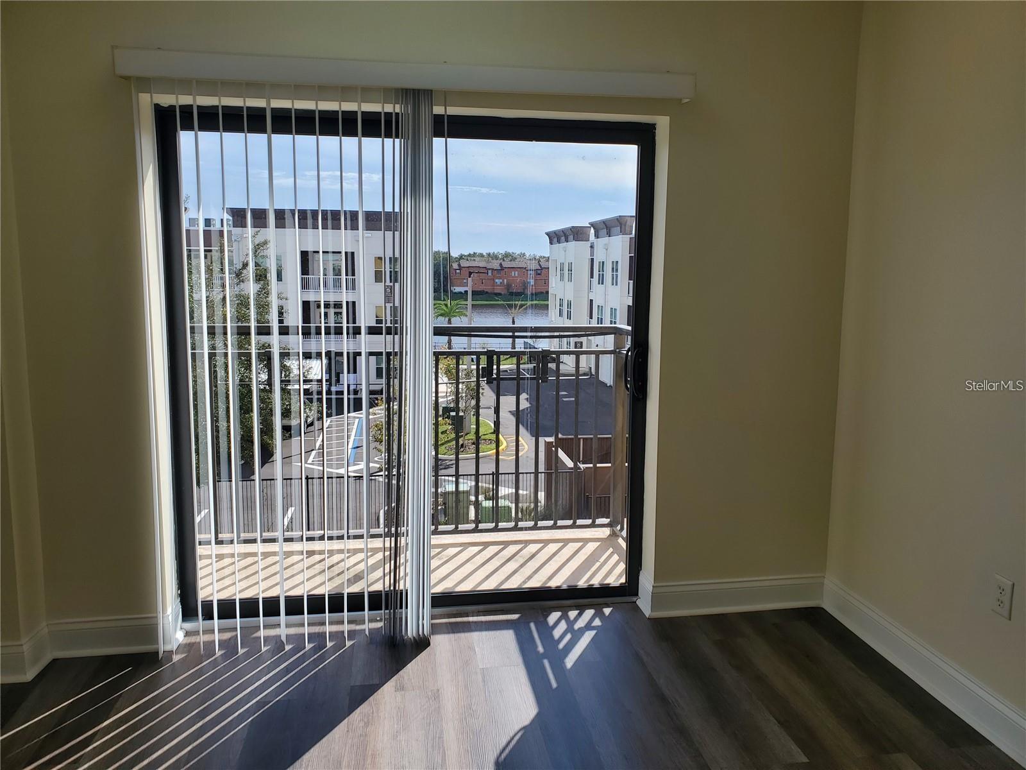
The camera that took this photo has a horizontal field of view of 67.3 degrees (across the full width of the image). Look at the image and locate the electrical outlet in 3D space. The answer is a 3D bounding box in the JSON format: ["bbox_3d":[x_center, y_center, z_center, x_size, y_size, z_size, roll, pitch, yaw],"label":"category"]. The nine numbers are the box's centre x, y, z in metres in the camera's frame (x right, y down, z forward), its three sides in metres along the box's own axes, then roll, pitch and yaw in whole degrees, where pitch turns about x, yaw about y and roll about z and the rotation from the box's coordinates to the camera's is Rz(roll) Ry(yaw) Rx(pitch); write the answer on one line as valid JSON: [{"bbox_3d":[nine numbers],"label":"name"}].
[{"bbox_3d":[1.484,0.642,2.338,0.007,0.119,0.074,-1,8,-8],"label":"electrical outlet"}]

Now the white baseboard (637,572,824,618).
[{"bbox_3d":[0.942,0.882,3.347,0.790,0.150,0.200,-1,8,-8],"label":"white baseboard"}]

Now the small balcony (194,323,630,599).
[{"bbox_3d":[-0.518,0.326,3.851,2.430,1.215,1.110,-1,8,-8],"label":"small balcony"}]

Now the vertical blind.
[{"bbox_3d":[-0.788,-0.025,2.778,1.013,2.050,0.100,-1,8,-8],"label":"vertical blind"}]

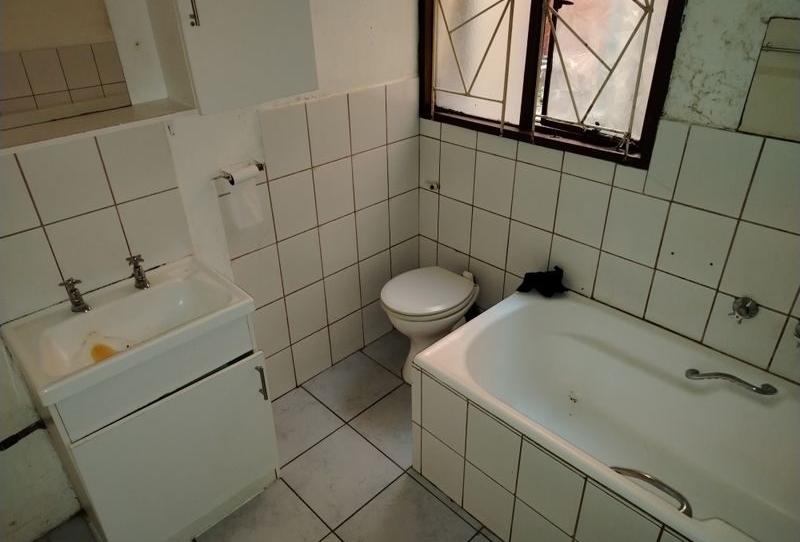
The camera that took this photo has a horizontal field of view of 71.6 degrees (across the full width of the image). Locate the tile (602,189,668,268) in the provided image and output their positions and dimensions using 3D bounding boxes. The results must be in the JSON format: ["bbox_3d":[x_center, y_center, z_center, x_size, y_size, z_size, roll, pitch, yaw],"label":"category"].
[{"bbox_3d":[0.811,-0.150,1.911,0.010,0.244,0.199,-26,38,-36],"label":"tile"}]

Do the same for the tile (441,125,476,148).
[{"bbox_3d":[0.249,-0.575,2.362,0.010,0.076,0.201,-27,38,-37],"label":"tile"}]

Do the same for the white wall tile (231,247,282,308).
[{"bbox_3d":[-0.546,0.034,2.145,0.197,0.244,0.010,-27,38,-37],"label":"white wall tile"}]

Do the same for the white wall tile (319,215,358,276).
[{"bbox_3d":[-0.267,-0.112,2.428,0.200,0.250,0.010,-27,38,-37],"label":"white wall tile"}]

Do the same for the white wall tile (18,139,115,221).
[{"bbox_3d":[-0.951,-0.257,1.591,0.202,0.213,0.010,-27,38,-37],"label":"white wall tile"}]

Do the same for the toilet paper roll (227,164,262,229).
[{"bbox_3d":[-0.535,-0.253,1.926,0.102,0.205,0.055,-27,38,-37],"label":"toilet paper roll"}]

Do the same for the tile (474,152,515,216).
[{"bbox_3d":[0.393,-0.364,2.319,0.010,0.248,0.201,-27,38,-37],"label":"tile"}]

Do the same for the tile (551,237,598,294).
[{"bbox_3d":[0.688,-0.016,2.195,0.010,0.222,0.201,-27,38,-37],"label":"tile"}]

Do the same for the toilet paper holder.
[{"bbox_3d":[-0.543,-0.326,1.885,0.155,0.055,0.075,-27,38,-37],"label":"toilet paper holder"}]

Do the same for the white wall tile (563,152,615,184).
[{"bbox_3d":[0.674,-0.367,1.980,0.010,0.078,0.201,-27,38,-37],"label":"white wall tile"}]

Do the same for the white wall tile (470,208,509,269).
[{"bbox_3d":[0.398,-0.146,2.444,0.010,0.248,0.201,-27,38,-37],"label":"white wall tile"}]

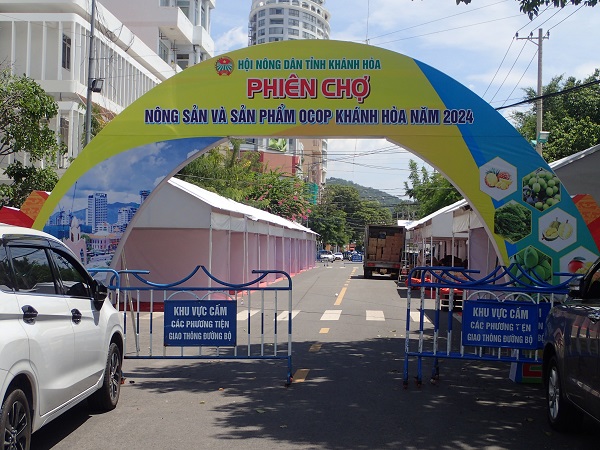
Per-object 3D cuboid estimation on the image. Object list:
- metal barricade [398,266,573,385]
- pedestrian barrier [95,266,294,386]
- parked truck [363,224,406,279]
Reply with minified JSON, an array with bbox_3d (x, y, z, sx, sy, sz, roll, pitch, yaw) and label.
[{"bbox_3d":[2.200,1.145,9.280,2.060,1.370,0.450,1,-2,18],"label":"metal barricade"},{"bbox_3d":[-1.120,1.146,9.650,2.060,1.360,0.450,1,-2,0],"label":"pedestrian barrier"},{"bbox_3d":[4.870,1.570,49.000,2.130,2.850,6.200,1,-2,5],"label":"parked truck"}]

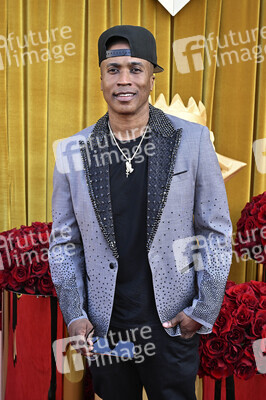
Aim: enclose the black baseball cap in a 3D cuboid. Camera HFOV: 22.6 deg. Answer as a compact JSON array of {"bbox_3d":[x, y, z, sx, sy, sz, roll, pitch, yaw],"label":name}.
[{"bbox_3d":[-0.001,-0.463,2.033,0.178,0.126,0.272,-2,-1,24],"label":"black baseball cap"}]

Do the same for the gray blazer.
[{"bbox_3d":[0.023,0.060,2.020,0.555,0.700,0.290,0,8,7],"label":"gray blazer"}]

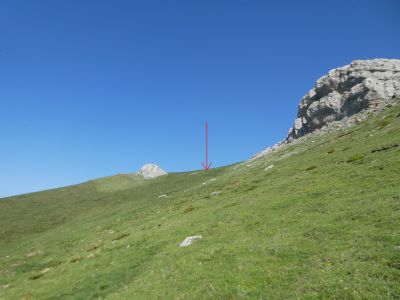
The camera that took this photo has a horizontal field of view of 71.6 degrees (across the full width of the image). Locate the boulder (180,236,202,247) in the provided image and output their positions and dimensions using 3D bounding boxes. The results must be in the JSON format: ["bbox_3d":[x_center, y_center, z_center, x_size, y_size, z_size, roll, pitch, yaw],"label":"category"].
[{"bbox_3d":[-0.199,2.152,6.500,0.500,0.200,0.360,0,-4,0],"label":"boulder"}]

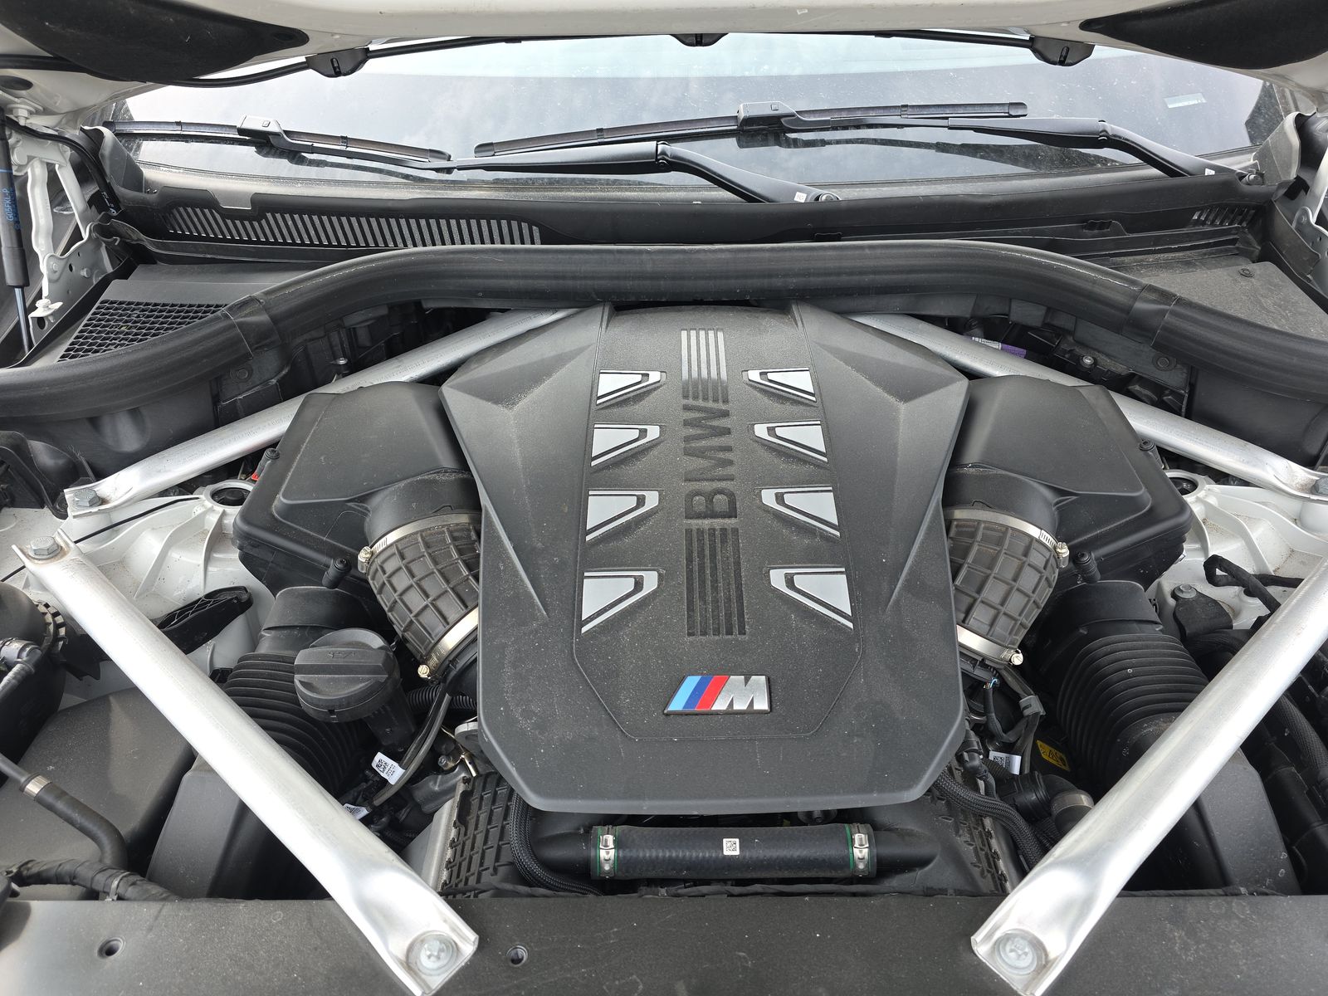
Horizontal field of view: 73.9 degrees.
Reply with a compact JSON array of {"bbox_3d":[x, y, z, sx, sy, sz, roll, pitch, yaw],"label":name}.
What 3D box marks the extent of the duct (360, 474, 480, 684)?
[{"bbox_3d":[-0.203,0.070,0.775,0.110,0.110,0.165,-20,62,-27],"label":"duct"}]

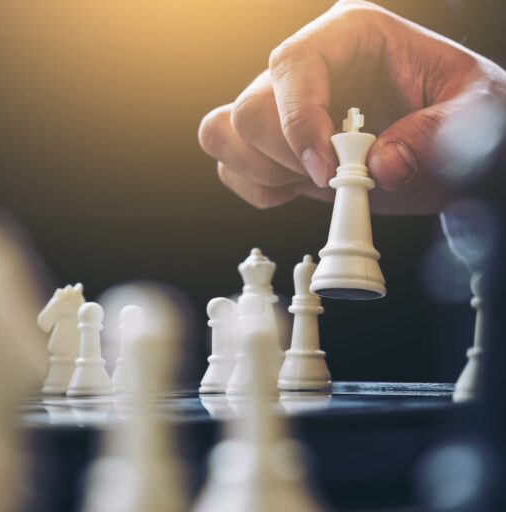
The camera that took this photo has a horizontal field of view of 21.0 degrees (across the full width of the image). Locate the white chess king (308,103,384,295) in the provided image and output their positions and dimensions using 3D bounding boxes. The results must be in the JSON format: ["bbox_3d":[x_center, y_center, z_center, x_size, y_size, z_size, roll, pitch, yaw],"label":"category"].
[{"bbox_3d":[0.042,-0.024,0.580,0.032,0.080,0.032,2,-12,0],"label":"white chess king"}]

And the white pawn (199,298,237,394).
[{"bbox_3d":[-0.013,0.037,0.571,0.021,0.040,0.021,-1,-4,0],"label":"white pawn"}]

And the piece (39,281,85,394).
[{"bbox_3d":[-0.073,0.032,0.530,0.022,0.043,0.021,0,-4,0],"label":"piece"}]

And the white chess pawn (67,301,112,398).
[{"bbox_3d":[-0.069,0.040,0.585,0.021,0.040,0.021,-1,-4,0],"label":"white chess pawn"}]

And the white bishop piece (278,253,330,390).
[{"bbox_3d":[0.023,0.028,0.583,0.024,0.058,0.024,-1,-4,0],"label":"white bishop piece"}]

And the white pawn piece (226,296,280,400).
[{"bbox_3d":[0.000,0.035,0.541,0.021,0.040,0.021,-1,-4,0],"label":"white pawn piece"}]

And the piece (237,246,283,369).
[{"bbox_3d":[0.002,0.030,0.675,0.028,0.068,0.028,-1,-4,0],"label":"piece"}]

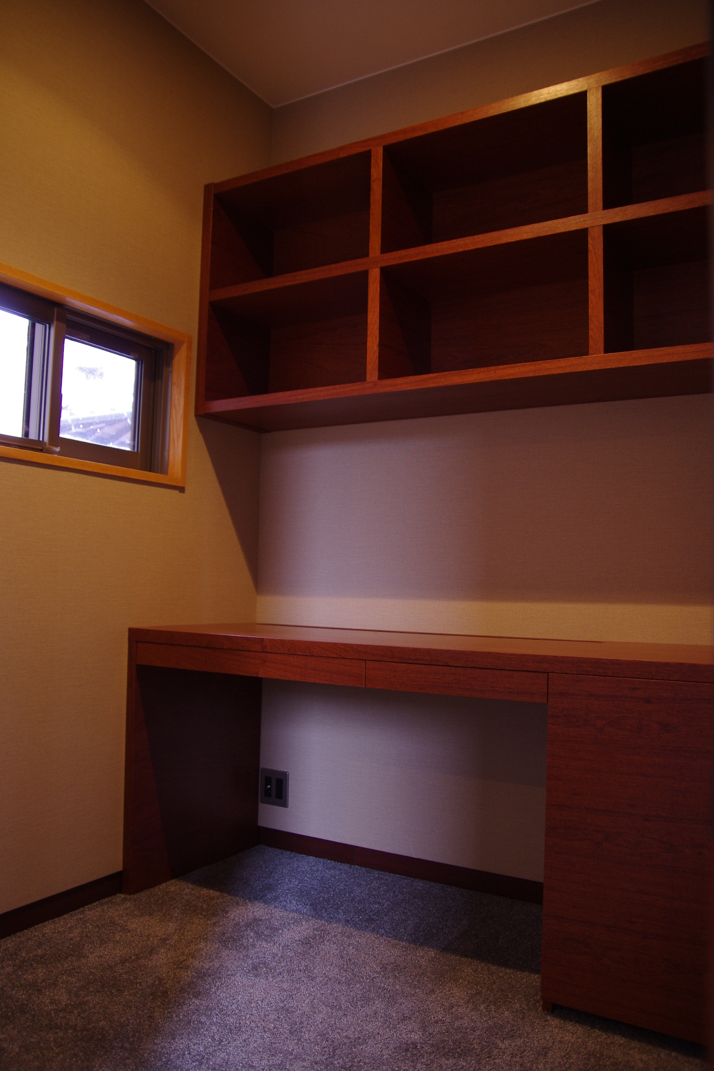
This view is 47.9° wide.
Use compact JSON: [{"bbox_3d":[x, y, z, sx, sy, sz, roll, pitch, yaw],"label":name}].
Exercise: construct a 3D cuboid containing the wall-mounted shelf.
[{"bbox_3d":[0.375,-0.751,2.267,1.800,0.738,0.351,-1,-4,29],"label":"wall-mounted shelf"}]

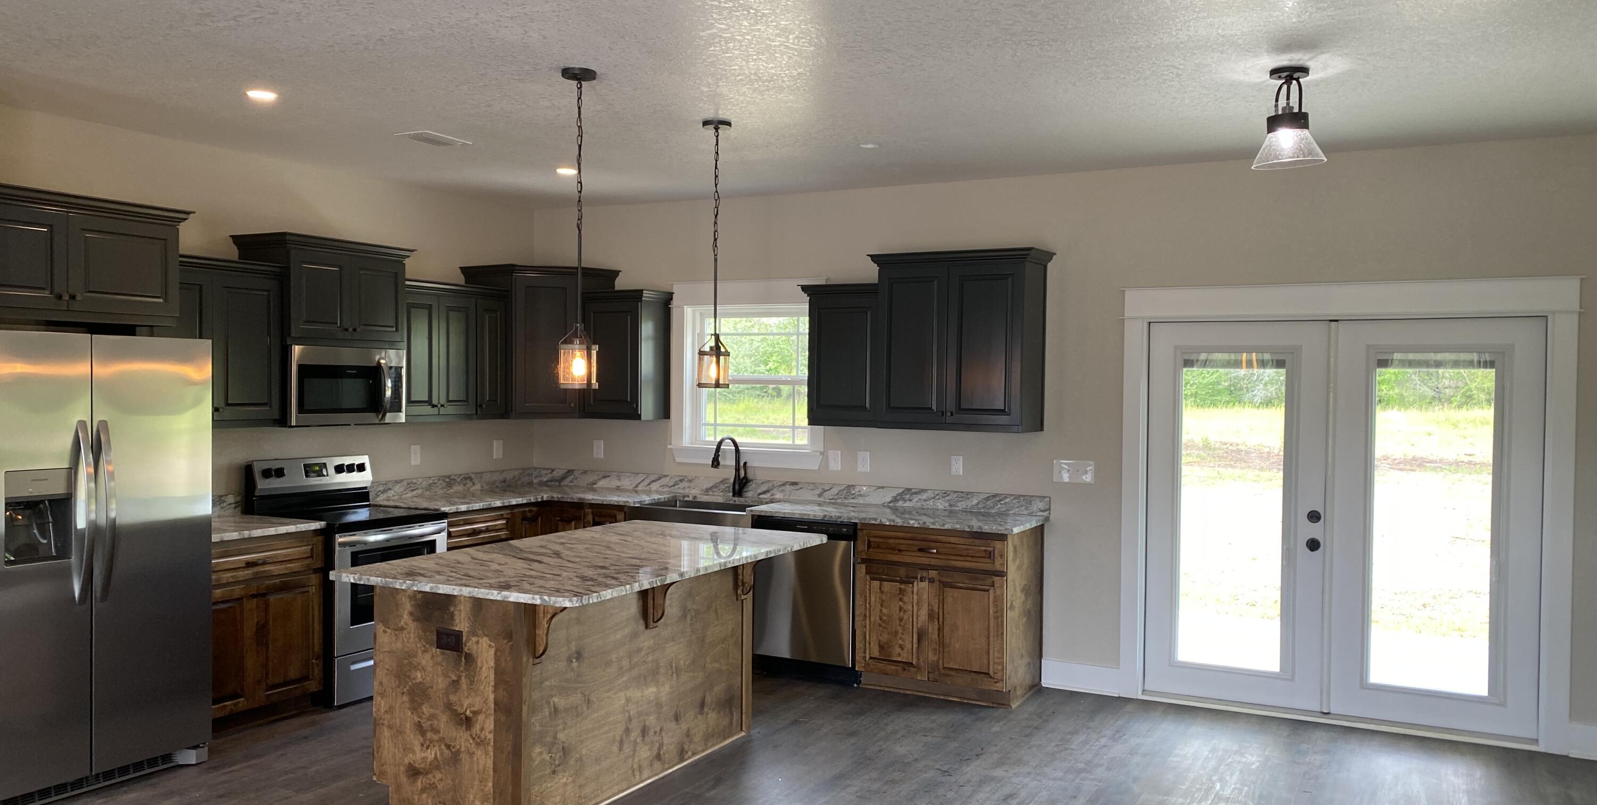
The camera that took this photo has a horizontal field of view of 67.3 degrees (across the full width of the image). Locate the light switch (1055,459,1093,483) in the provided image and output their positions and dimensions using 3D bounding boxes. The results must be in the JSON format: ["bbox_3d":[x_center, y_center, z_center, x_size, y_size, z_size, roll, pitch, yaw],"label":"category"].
[{"bbox_3d":[1.479,0.373,6.431,0.218,0.121,0.010,1,1,28],"label":"light switch"}]

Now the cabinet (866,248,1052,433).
[{"bbox_3d":[0.877,-0.325,6.520,0.938,0.950,0.405,1,1,28],"label":"cabinet"}]

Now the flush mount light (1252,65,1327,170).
[{"bbox_3d":[1.784,-1.030,4.366,0.263,0.340,0.263,1,1,28],"label":"flush mount light"}]

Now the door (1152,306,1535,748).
[{"bbox_3d":[2.643,0.564,5.946,1.802,1.955,0.065,1,1,28],"label":"door"}]

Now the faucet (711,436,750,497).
[{"bbox_3d":[-0.399,0.400,7.222,0.110,0.379,0.265,1,1,28],"label":"faucet"}]

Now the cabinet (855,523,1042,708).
[{"bbox_3d":[0.813,1.085,6.441,0.843,0.897,0.605,1,1,28],"label":"cabinet"}]

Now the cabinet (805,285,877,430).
[{"bbox_3d":[0.303,-0.260,6.833,0.467,0.794,0.360,1,1,28],"label":"cabinet"}]

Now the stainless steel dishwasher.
[{"bbox_3d":[0.156,1.083,6.778,0.605,0.862,0.620,1,1,28],"label":"stainless steel dishwasher"}]

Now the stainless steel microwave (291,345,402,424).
[{"bbox_3d":[-2.511,-0.088,6.426,0.395,0.402,0.757,1,1,28],"label":"stainless steel microwave"}]

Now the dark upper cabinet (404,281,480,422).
[{"bbox_3d":[-2.197,-0.291,7.007,0.355,0.798,0.630,1,1,28],"label":"dark upper cabinet"}]

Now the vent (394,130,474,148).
[{"bbox_3d":[-1.726,-1.242,5.688,0.209,0.020,0.295,1,1,28],"label":"vent"}]

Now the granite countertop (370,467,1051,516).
[{"bbox_3d":[-0.571,0.559,6.688,3.595,0.149,1.493,1,1,28],"label":"granite countertop"}]

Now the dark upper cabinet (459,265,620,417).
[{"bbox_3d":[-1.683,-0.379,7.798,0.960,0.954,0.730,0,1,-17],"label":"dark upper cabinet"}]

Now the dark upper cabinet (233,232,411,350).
[{"bbox_3d":[-2.507,-0.575,6.392,0.418,0.539,0.856,1,1,28],"label":"dark upper cabinet"}]

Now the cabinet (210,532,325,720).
[{"bbox_3d":[-2.777,1.062,5.693,0.612,0.897,0.752,1,1,28],"label":"cabinet"}]

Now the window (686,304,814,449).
[{"bbox_3d":[-0.295,-0.155,7.401,0.910,0.897,0.100,1,1,28],"label":"window"}]

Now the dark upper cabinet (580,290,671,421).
[{"bbox_3d":[-1.079,-0.291,7.567,0.475,0.800,0.360,1,1,28],"label":"dark upper cabinet"}]

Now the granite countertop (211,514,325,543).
[{"bbox_3d":[-2.780,0.609,5.697,0.631,0.037,0.797,1,1,28],"label":"granite countertop"}]

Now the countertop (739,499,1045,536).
[{"bbox_3d":[0.535,0.618,6.561,1.532,0.033,0.643,1,1,28],"label":"countertop"}]

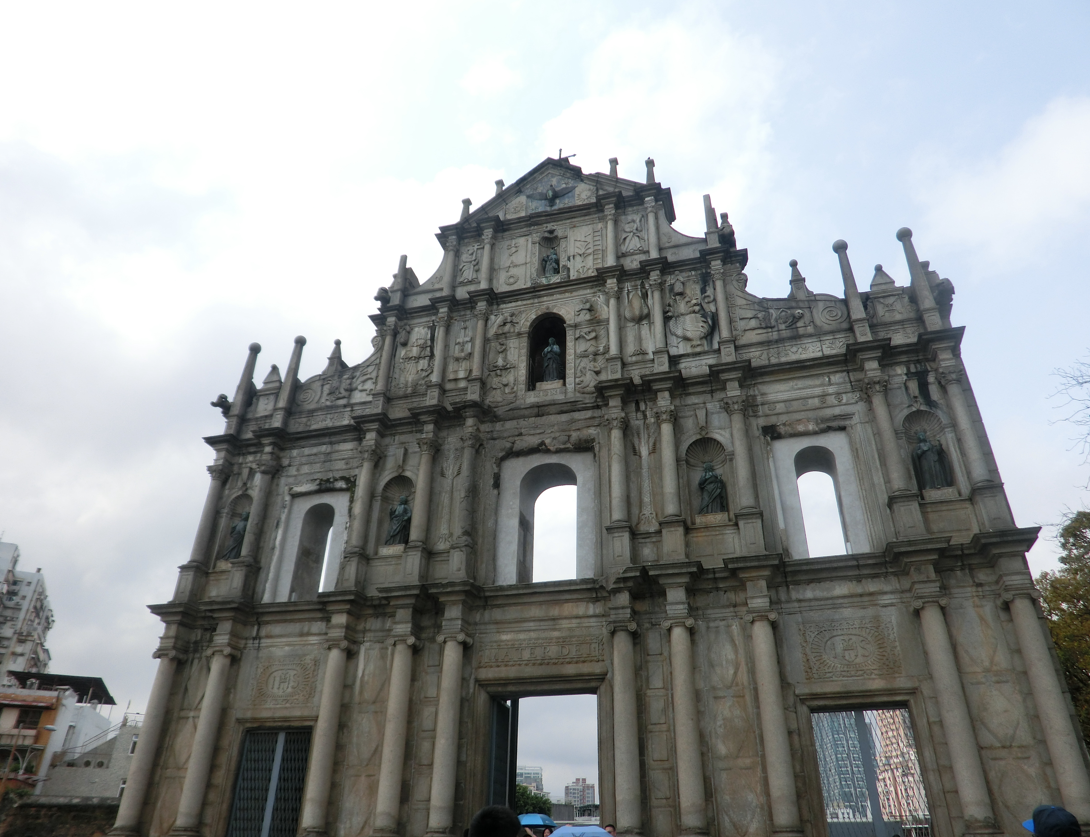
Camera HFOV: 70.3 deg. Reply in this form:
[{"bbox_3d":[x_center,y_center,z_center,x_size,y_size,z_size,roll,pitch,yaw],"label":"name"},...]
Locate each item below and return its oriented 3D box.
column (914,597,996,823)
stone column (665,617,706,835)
[{"bbox_3d":[8.718,6.154,16.475,0.700,4.620,0.680,-8,-31,14],"label":"column"},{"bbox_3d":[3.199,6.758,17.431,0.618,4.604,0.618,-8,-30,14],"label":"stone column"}]

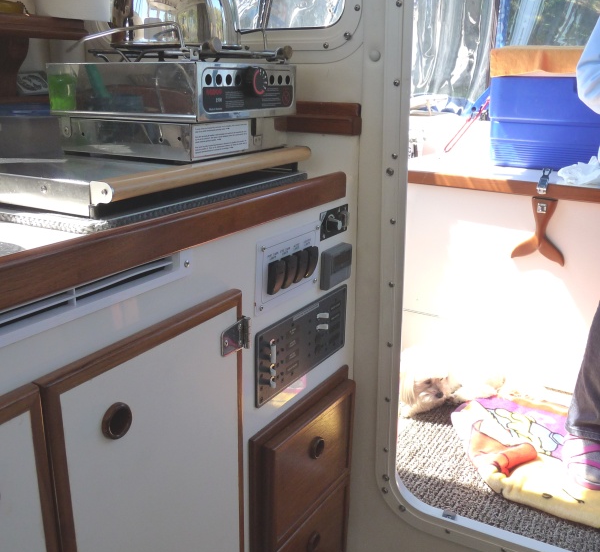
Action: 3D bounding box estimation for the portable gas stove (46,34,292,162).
[{"bbox_3d":[-0.183,-0.271,0.977,0.286,0.151,0.254,10,19,28],"label":"portable gas stove"}]

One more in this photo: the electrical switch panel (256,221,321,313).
[{"bbox_3d":[-0.006,-0.014,0.981,0.021,0.107,0.192,10,19,28],"label":"electrical switch panel"}]

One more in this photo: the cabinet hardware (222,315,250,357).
[{"bbox_3d":[-0.085,0.084,0.858,0.017,0.042,0.060,10,19,28],"label":"cabinet hardware"}]

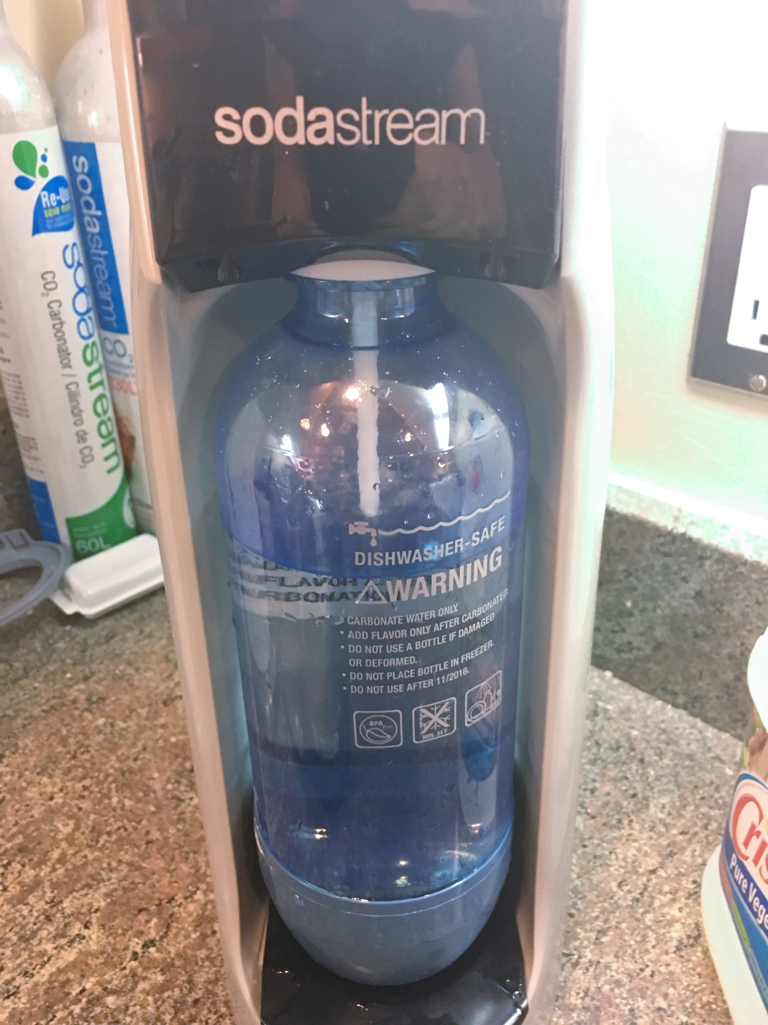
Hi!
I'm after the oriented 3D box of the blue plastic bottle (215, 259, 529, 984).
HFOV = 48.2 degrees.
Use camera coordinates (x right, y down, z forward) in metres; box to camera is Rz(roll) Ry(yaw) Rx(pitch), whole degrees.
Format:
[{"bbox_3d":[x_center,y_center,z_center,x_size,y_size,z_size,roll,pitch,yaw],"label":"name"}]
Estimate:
[{"bbox_3d":[-0.002,0.030,0.260,0.087,0.236,0.087,-8,28,-11],"label":"blue plastic bottle"}]

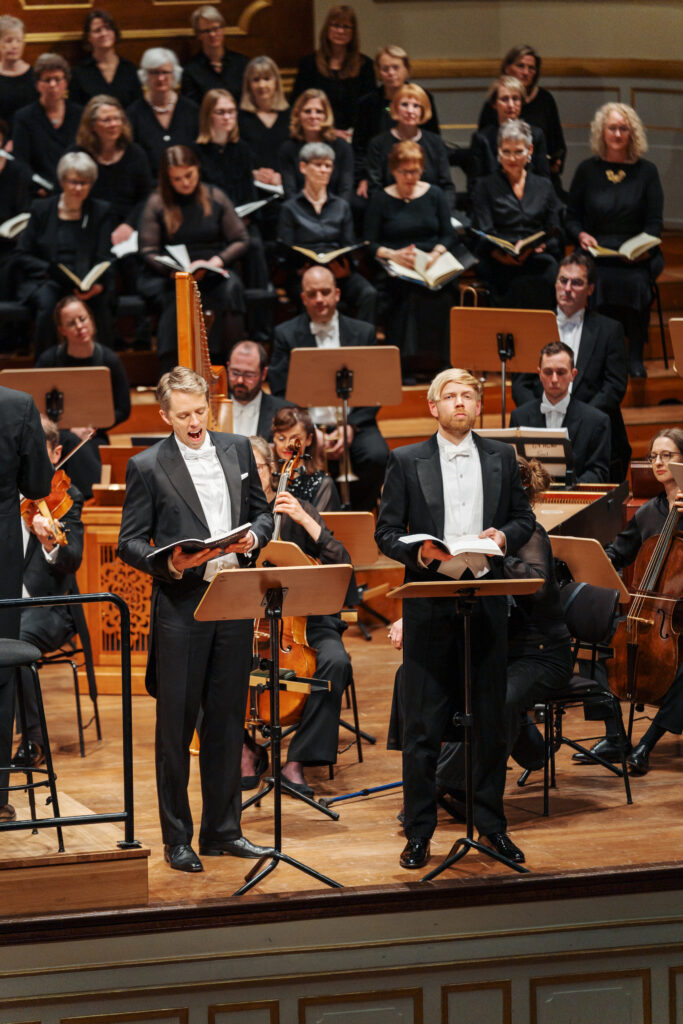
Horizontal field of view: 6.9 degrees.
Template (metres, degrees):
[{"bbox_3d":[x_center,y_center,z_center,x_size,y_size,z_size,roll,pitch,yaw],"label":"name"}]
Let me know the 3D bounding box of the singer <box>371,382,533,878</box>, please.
[{"bbox_3d":[0.432,0.367,20.553,0.570,1.780,0.450,-3,8,-12],"label":"singer"}]

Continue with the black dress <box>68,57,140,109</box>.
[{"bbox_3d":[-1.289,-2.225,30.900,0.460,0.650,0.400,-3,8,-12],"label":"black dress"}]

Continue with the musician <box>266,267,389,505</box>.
[{"bbox_3d":[-0.047,-0.490,26.364,0.570,1.310,0.850,-2,9,-6],"label":"musician"}]

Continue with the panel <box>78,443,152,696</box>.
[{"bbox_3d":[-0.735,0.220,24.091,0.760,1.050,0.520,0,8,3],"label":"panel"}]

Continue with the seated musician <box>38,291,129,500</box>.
[{"bbox_3d":[-1.234,-0.384,26.687,0.520,1.240,0.720,0,8,2],"label":"seated musician"}]

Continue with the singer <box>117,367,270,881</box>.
[{"bbox_3d":[-0.515,0.373,20.281,0.540,1.794,0.480,-4,9,-22],"label":"singer"}]

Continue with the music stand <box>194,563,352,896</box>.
[{"bbox_3d":[-0.249,0.761,20.072,0.550,1.160,0.480,-3,8,-14],"label":"music stand"}]

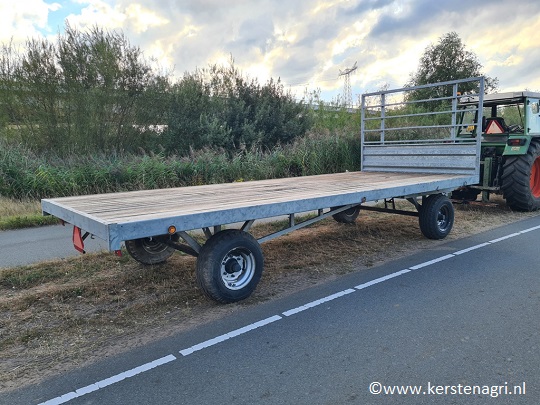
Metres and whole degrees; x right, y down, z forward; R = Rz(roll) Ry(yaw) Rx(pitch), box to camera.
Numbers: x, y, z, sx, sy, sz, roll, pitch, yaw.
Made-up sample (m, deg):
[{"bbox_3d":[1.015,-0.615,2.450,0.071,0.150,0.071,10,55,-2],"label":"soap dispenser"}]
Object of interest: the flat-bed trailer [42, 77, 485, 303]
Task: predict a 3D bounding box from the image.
[{"bbox_3d":[0.407,-0.552,5.906,6.220,2.630,2.480,-8,10,-39],"label":"flat-bed trailer"}]

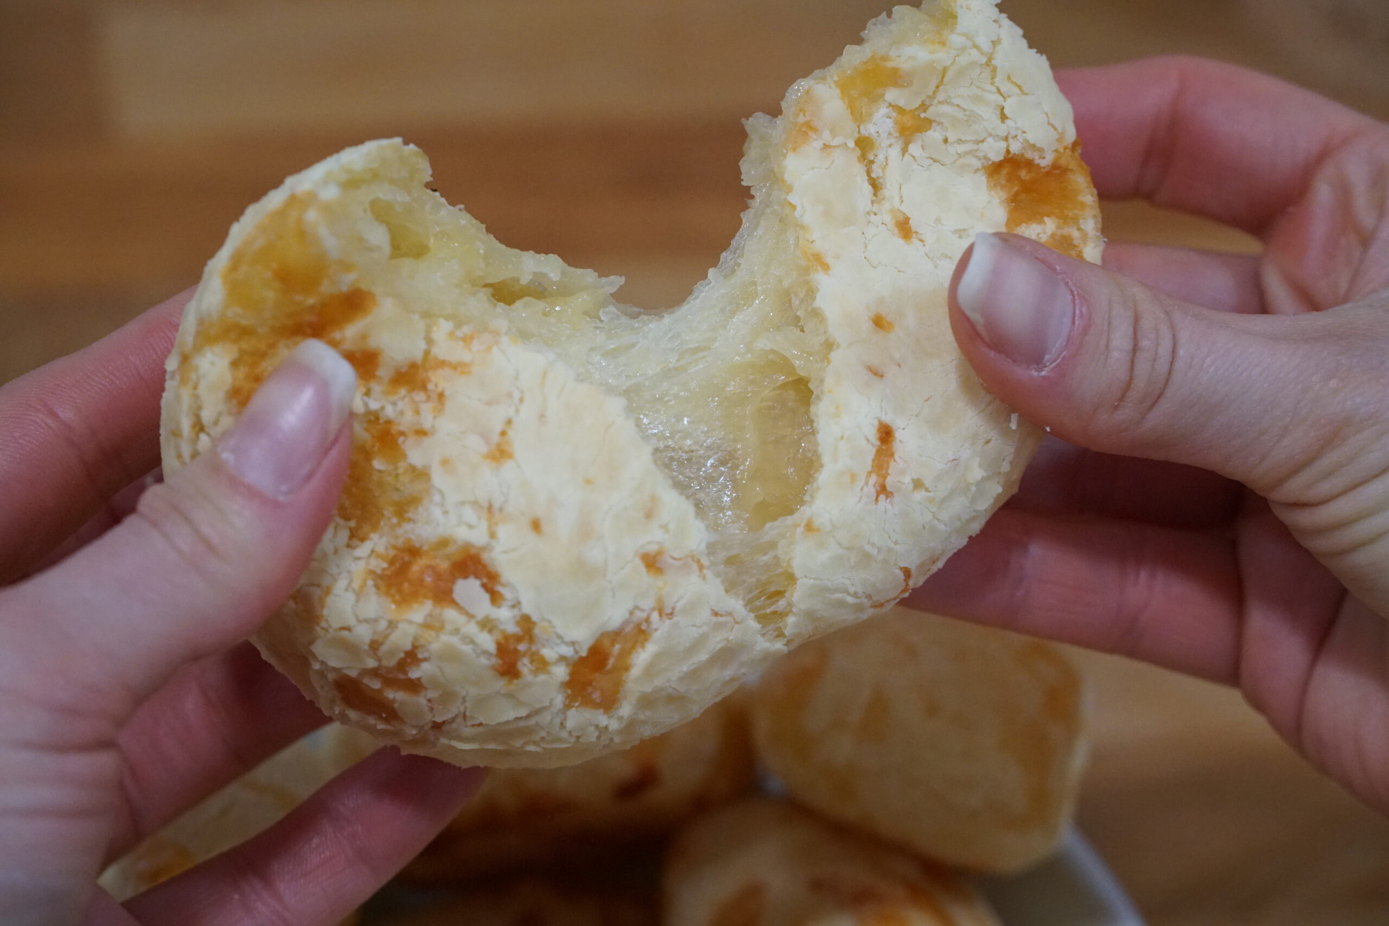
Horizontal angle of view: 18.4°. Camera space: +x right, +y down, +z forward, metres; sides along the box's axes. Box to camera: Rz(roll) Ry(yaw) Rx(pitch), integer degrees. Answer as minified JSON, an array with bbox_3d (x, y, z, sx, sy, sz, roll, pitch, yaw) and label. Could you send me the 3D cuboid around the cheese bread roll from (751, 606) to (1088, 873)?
[{"bbox_3d":[0.042,0.052,0.800,0.062,0.042,0.059,0,48,0],"label":"cheese bread roll"}]

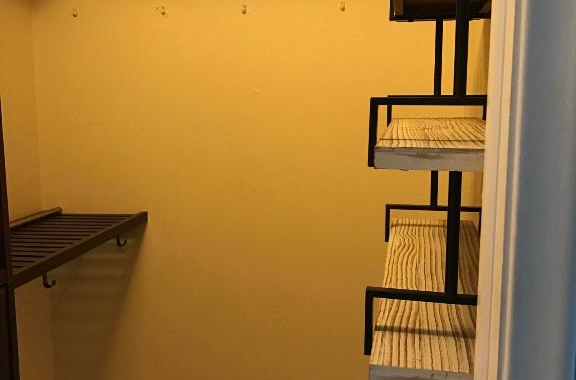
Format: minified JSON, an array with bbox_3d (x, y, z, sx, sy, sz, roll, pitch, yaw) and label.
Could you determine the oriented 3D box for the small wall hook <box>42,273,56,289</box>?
[{"bbox_3d":[-0.706,0.267,1.840,0.042,0.052,0.012,2,9,11],"label":"small wall hook"}]

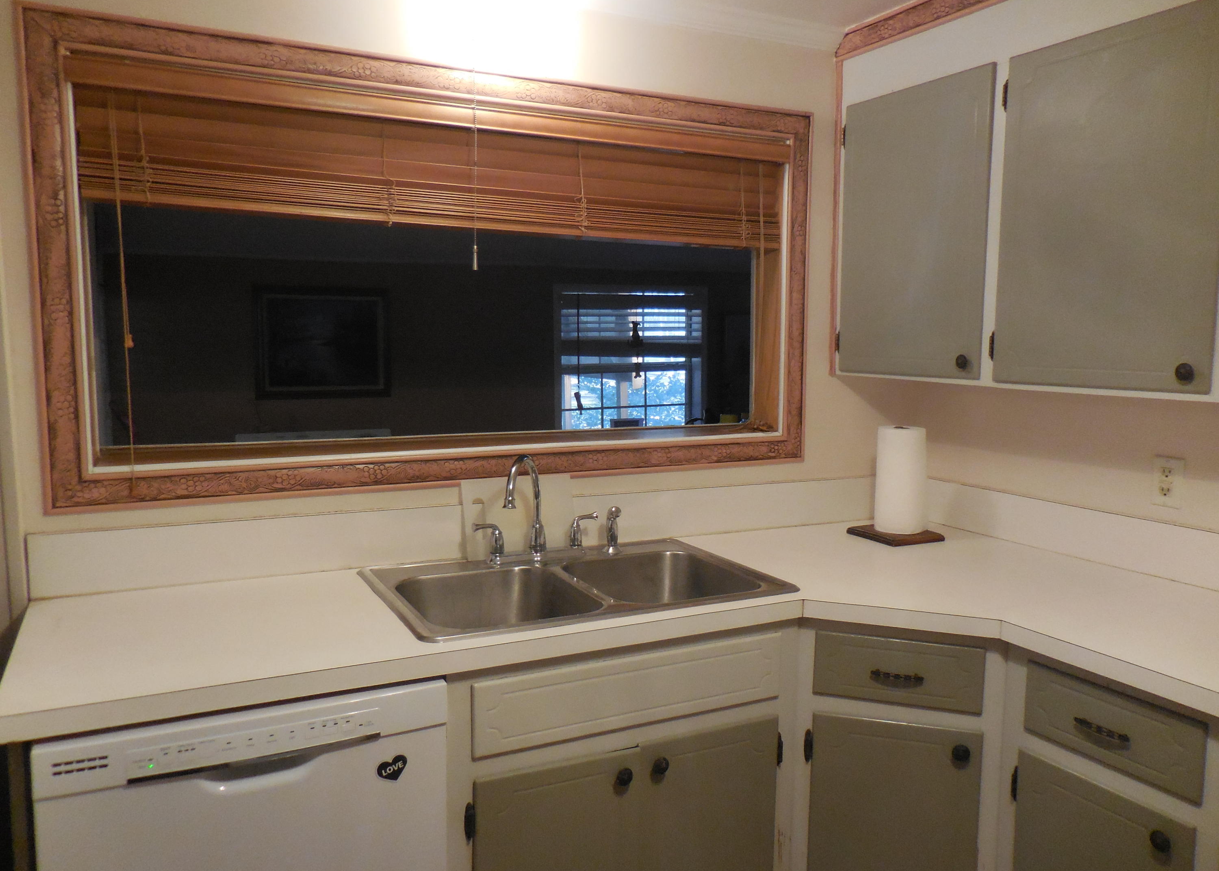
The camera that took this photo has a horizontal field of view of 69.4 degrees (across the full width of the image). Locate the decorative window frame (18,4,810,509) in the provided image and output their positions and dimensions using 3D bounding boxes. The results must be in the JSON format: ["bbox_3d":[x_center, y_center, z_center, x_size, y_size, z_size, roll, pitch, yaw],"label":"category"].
[{"bbox_3d":[-0.281,-0.372,2.124,1.891,0.992,0.030,-3,7,-25],"label":"decorative window frame"}]

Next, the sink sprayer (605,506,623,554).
[{"bbox_3d":[0.012,0.239,2.220,0.045,0.112,0.050,-3,7,-25],"label":"sink sprayer"}]

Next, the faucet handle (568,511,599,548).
[{"bbox_3d":[-0.063,0.236,2.192,0.078,0.086,0.034,-3,7,-25],"label":"faucet handle"}]

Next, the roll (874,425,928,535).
[{"bbox_3d":[0.802,0.120,2.425,0.137,0.282,0.137,0,6,0],"label":"roll"}]

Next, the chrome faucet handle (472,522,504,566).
[{"bbox_3d":[-0.287,0.254,2.087,0.082,0.102,0.038,-3,7,-25],"label":"chrome faucet handle"}]

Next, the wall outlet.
[{"bbox_3d":[1.285,0.107,2.025,0.008,0.115,0.068,-3,7,-25],"label":"wall outlet"}]

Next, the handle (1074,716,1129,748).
[{"bbox_3d":[0.866,0.517,1.550,0.027,0.017,0.106,-3,7,-25],"label":"handle"}]

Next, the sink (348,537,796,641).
[{"bbox_3d":[-0.078,0.410,1.996,0.845,0.180,0.540,-3,7,-25],"label":"sink"}]

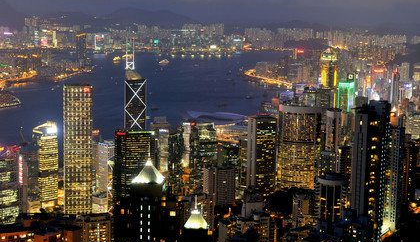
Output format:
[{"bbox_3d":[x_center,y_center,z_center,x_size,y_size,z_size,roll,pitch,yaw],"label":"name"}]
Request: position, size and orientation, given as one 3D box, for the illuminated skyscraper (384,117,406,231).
[{"bbox_3d":[171.340,48.410,768.880,16.500,110.000,16.500,0,8,-10],"label":"illuminated skyscraper"}]

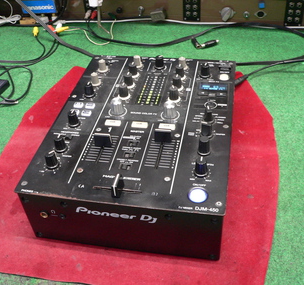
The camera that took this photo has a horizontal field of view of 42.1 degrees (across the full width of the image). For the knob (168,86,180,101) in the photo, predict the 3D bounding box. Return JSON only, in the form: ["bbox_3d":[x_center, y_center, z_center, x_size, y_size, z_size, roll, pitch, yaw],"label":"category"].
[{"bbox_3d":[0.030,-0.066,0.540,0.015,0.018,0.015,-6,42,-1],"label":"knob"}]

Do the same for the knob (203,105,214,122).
[{"bbox_3d":[0.073,-0.037,0.503,0.016,0.017,0.016,-7,41,-3],"label":"knob"}]

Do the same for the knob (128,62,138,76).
[{"bbox_3d":[-0.030,-0.116,0.629,0.017,0.019,0.017,5,42,10],"label":"knob"}]

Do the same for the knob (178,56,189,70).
[{"bbox_3d":[0.047,-0.122,0.605,0.016,0.016,0.016,5,42,10],"label":"knob"}]

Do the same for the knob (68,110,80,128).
[{"bbox_3d":[-0.101,-0.030,0.512,0.015,0.018,0.015,-3,42,2],"label":"knob"}]

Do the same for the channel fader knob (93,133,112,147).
[{"bbox_3d":[-0.059,-0.004,0.480,0.020,0.015,0.010,5,42,10],"label":"channel fader knob"}]

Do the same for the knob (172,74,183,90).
[{"bbox_3d":[0.038,-0.091,0.595,0.018,0.019,0.018,5,42,10],"label":"knob"}]

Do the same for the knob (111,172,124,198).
[{"bbox_3d":[-0.036,0.046,0.422,0.010,0.015,0.021,5,42,10],"label":"knob"}]

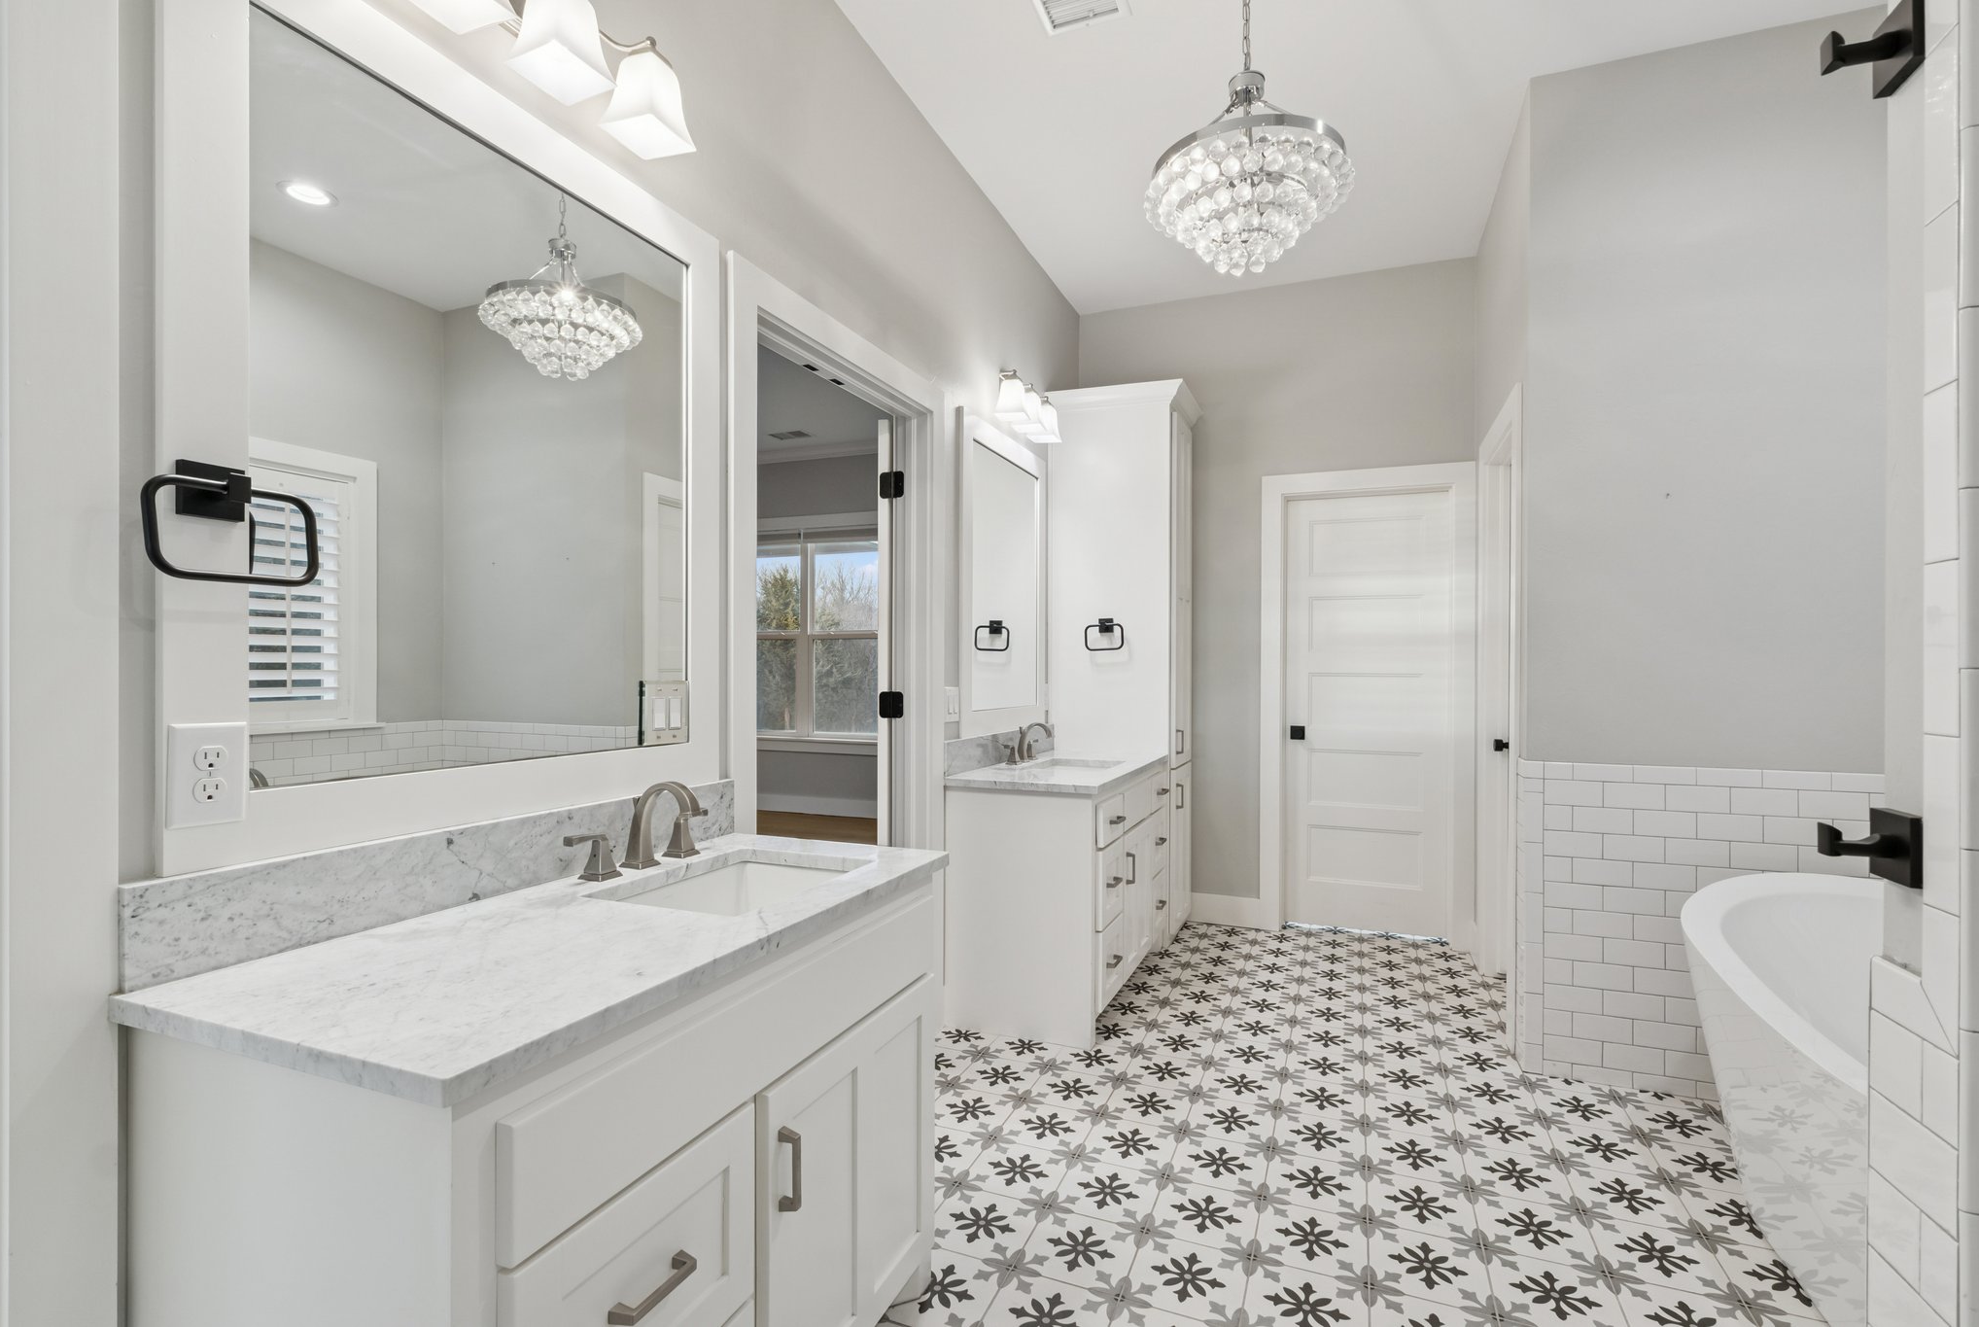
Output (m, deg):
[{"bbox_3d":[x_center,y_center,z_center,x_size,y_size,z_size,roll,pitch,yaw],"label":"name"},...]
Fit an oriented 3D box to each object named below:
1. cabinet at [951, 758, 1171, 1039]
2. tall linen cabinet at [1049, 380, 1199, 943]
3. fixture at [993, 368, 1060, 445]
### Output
[{"bbox_3d":[0.325,0.839,3.559,0.570,0.859,1.225,0,-1,22],"label":"cabinet"},{"bbox_3d":[0.649,-0.004,4.293,0.610,2.564,0.390,0,-1,22],"label":"tall linen cabinet"},{"bbox_3d":[0.154,-1.070,3.677,0.167,0.196,0.470,0,-1,22],"label":"fixture"}]

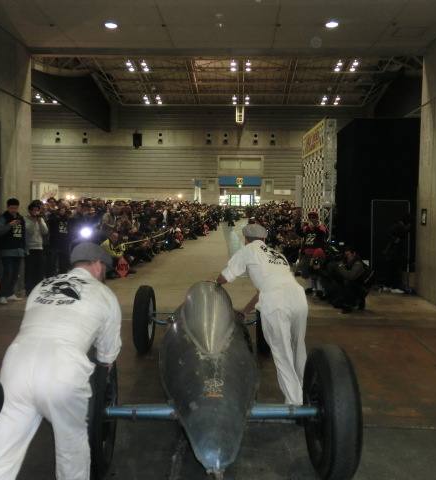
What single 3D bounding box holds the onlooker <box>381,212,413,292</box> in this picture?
[{"bbox_3d":[3.701,0.250,10.593,0.580,1.580,0.480,2,4,17],"label":"onlooker"}]

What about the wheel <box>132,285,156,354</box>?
[{"bbox_3d":[-0.815,0.894,5.795,0.160,0.760,0.760,1,4,-1],"label":"wheel"}]

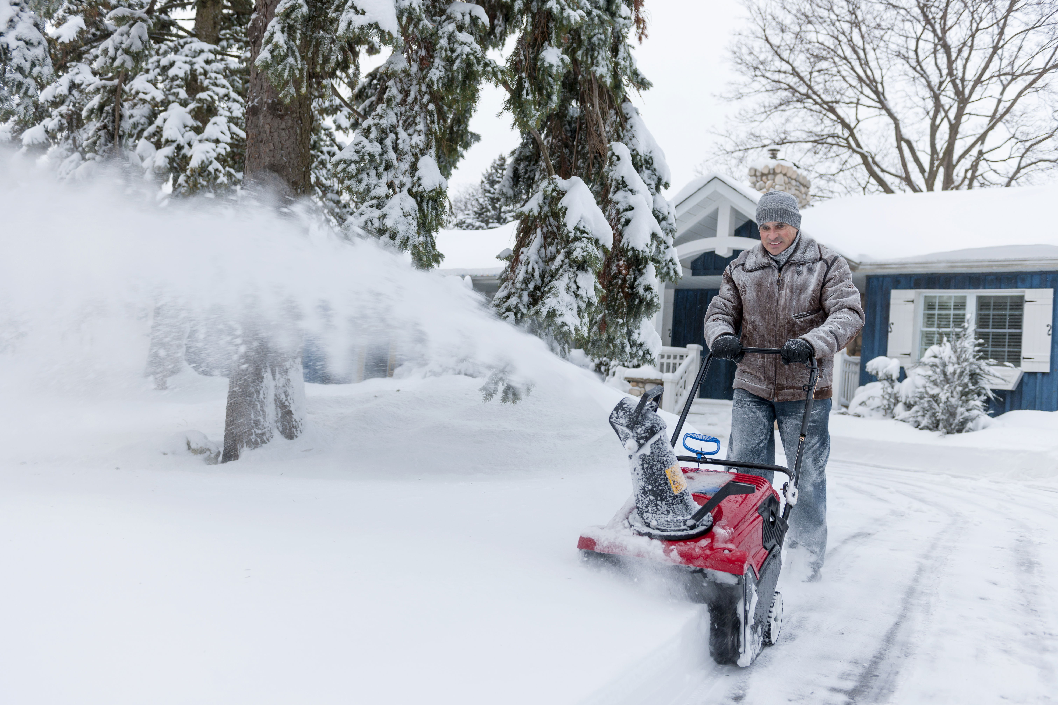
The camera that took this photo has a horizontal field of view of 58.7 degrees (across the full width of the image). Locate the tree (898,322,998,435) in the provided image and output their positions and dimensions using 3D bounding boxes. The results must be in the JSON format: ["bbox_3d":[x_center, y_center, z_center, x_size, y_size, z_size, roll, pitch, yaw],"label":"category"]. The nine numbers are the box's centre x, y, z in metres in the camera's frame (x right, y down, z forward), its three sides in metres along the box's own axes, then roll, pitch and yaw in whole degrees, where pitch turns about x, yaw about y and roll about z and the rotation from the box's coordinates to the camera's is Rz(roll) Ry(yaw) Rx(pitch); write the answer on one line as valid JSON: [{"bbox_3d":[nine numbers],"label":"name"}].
[{"bbox_3d":[5.877,0.360,13.200,1.350,1.580,1.300,3,-2,35],"label":"tree"}]

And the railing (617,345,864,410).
[{"bbox_3d":[3.487,0.461,15.900,4.100,1.100,1.000,3,-2,34],"label":"railing"}]

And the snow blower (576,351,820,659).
[{"bbox_3d":[0.694,0.459,3.416,0.560,0.980,1.100,3,-2,28],"label":"snow blower"}]

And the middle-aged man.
[{"bbox_3d":[1.103,0.143,4.194,0.680,1.710,0.640,3,-2,26],"label":"middle-aged man"}]

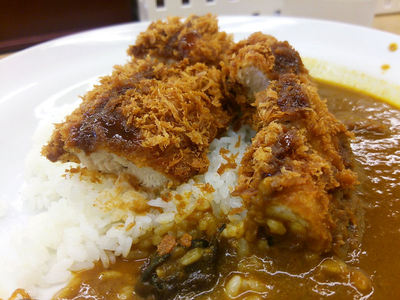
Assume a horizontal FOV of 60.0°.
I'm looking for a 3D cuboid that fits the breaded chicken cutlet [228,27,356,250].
[{"bbox_3d":[0.045,-0.018,0.186,0.047,0.050,0.125,-1,32,0],"label":"breaded chicken cutlet"}]

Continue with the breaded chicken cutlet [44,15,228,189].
[{"bbox_3d":[-0.029,-0.044,0.210,0.083,0.050,0.129,6,33,11],"label":"breaded chicken cutlet"}]

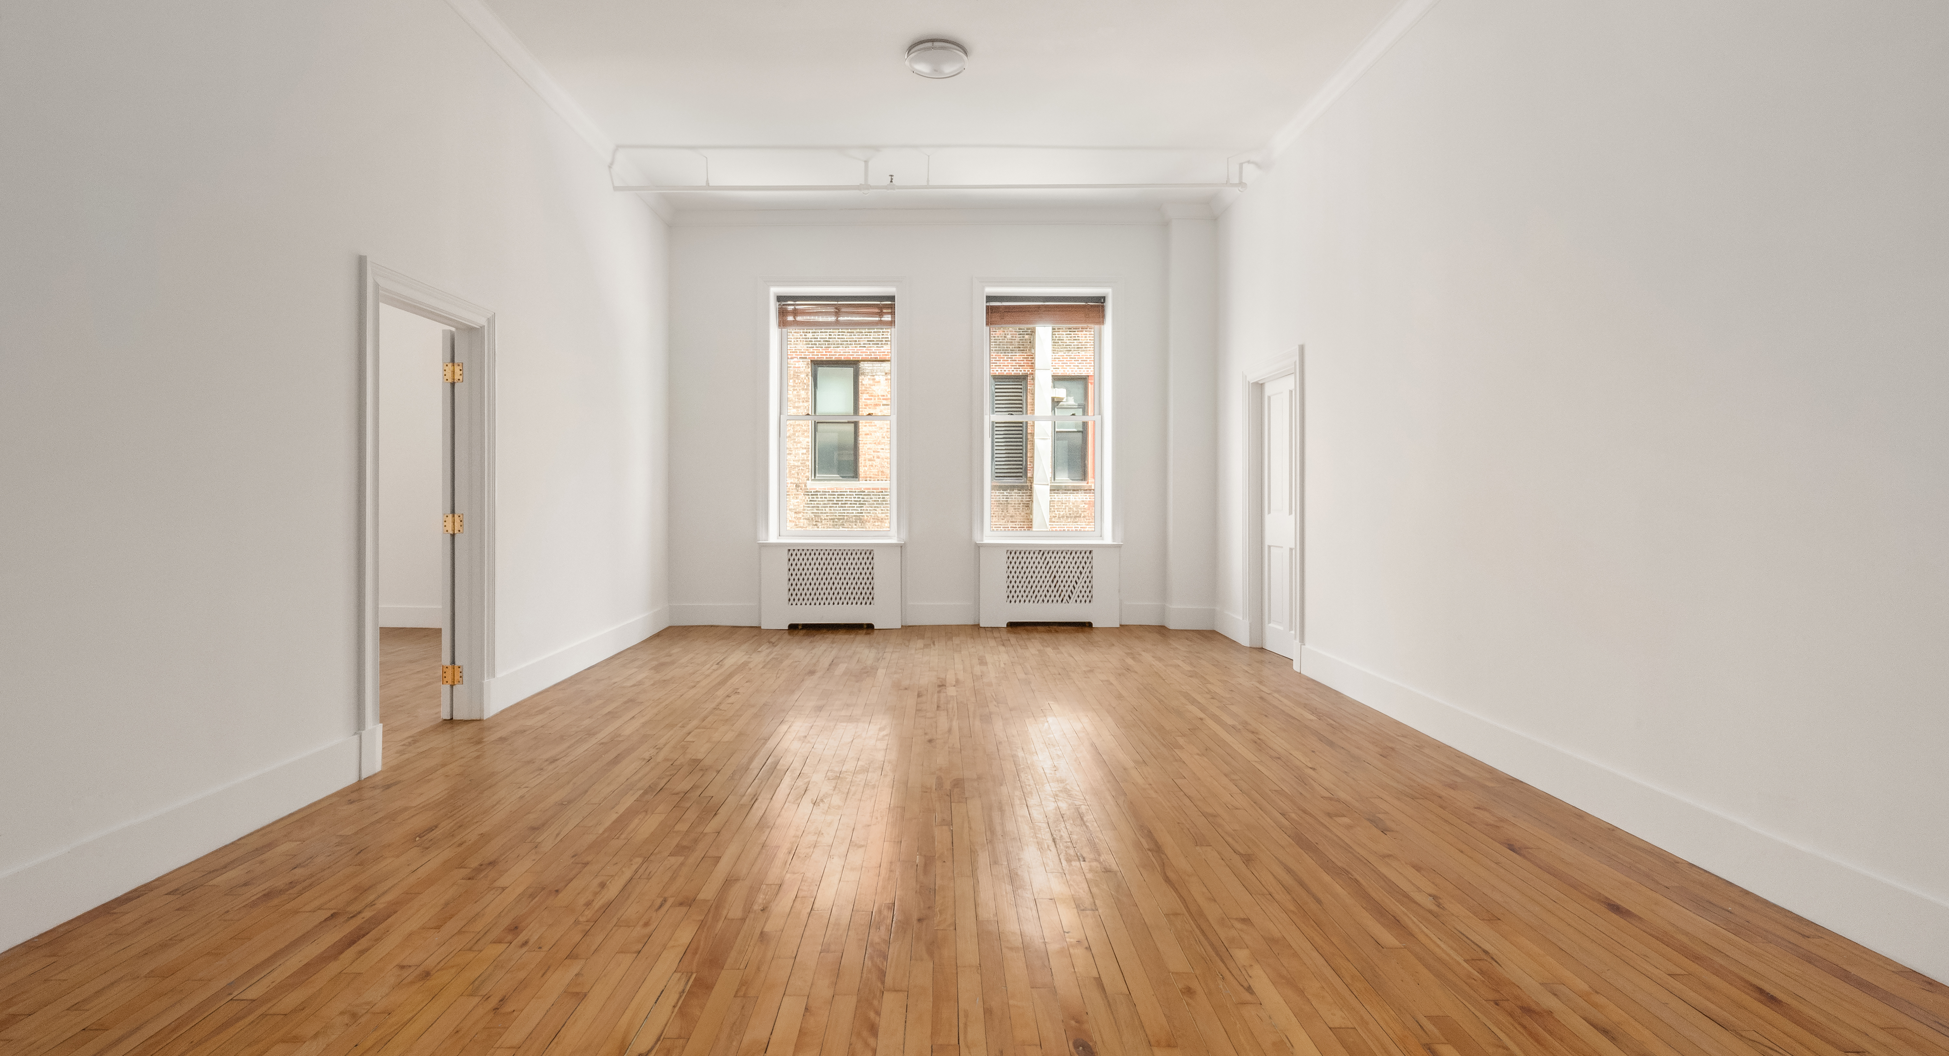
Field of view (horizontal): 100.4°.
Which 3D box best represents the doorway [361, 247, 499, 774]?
[{"bbox_3d":[-2.576,-0.058,3.790,0.160,2.120,1.000,0,1,-2],"label":"doorway"}]

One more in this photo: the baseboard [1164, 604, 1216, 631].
[{"bbox_3d":[1.868,0.772,6.980,0.420,0.200,0.035,0,1,-1],"label":"baseboard"}]

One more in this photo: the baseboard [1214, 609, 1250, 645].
[{"bbox_3d":[2.098,0.789,6.600,0.025,0.200,0.700,0,1,-2],"label":"baseboard"}]

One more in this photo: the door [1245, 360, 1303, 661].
[{"bbox_3d":[2.171,-0.139,5.790,0.150,2.120,1.000,0,1,-2],"label":"door"}]

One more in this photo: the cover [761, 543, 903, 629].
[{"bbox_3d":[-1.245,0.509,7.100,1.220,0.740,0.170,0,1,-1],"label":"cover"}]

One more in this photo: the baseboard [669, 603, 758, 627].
[{"bbox_3d":[-2.293,0.764,7.170,0.810,0.200,0.025,0,1,-1],"label":"baseboard"}]

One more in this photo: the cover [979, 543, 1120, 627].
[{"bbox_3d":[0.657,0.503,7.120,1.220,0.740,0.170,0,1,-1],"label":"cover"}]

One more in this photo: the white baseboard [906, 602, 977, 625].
[{"bbox_3d":[-0.296,0.761,7.180,0.630,0.200,0.025,0,1,-1],"label":"white baseboard"}]

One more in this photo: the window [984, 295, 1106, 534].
[{"bbox_3d":[0.642,-1.016,7.320,1.080,2.140,0.130,0,1,-1],"label":"window"}]

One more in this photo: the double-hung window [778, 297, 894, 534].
[{"bbox_3d":[-1.238,-1.012,7.320,1.060,2.120,0.130,0,1,-1],"label":"double-hung window"}]

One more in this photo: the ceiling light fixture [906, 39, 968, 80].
[{"bbox_3d":[-0.211,-2.617,4.550,0.350,0.095,0.350,0,1,0],"label":"ceiling light fixture"}]

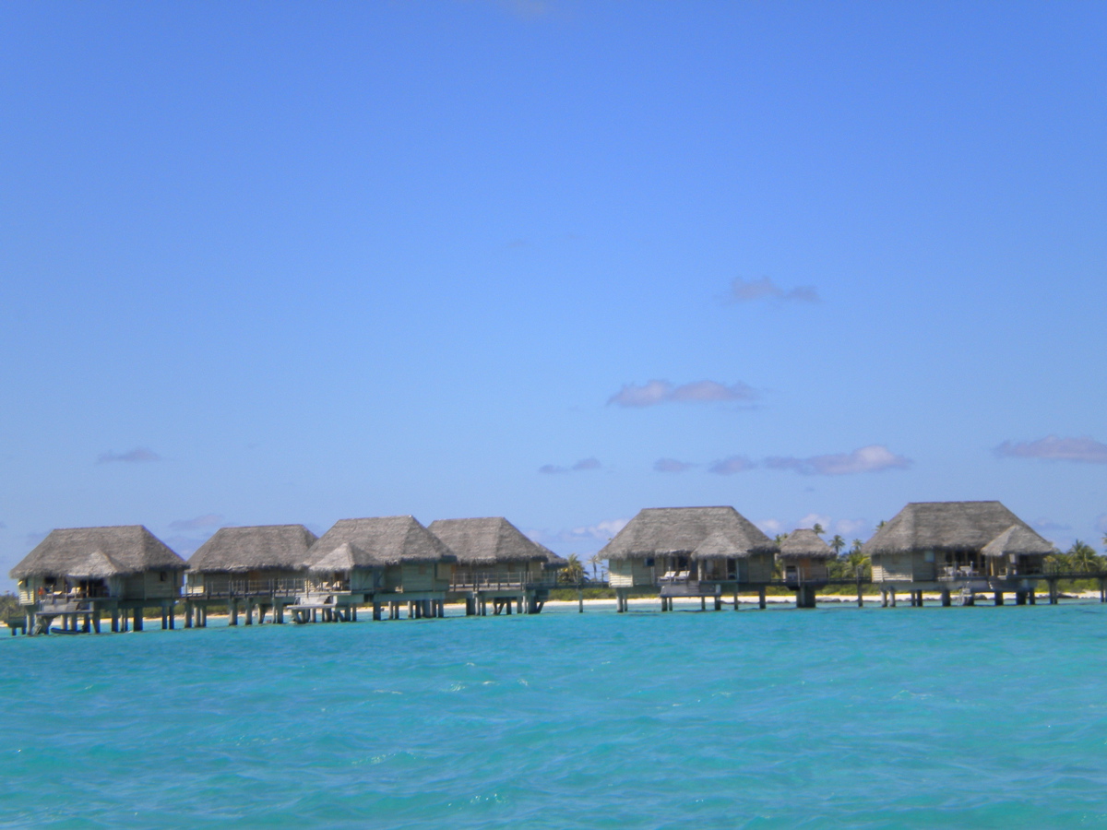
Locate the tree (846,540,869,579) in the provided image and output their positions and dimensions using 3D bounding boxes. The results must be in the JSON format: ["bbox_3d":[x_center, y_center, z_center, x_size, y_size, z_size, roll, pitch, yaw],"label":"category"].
[{"bbox_3d":[33.169,16.056,335.000,2.800,4.700,2.800,-2,-3,0],"label":"tree"}]

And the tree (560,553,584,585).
[{"bbox_3d":[2.051,16.553,325.000,3.100,4.100,3.100,-2,-3,0],"label":"tree"}]

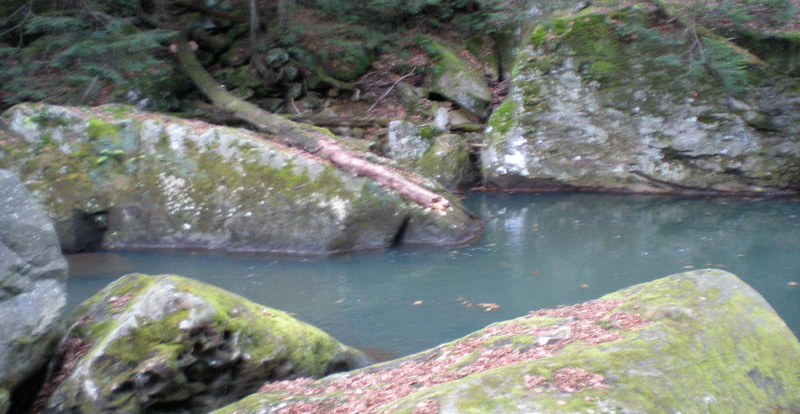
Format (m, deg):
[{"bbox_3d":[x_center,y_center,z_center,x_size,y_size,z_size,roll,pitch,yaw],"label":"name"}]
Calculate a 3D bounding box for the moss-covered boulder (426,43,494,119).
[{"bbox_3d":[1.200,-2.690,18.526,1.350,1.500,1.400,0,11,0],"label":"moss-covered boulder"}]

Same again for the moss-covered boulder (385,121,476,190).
[{"bbox_3d":[0.600,-1.060,17.415,1.600,1.220,1.300,0,11,0],"label":"moss-covered boulder"}]

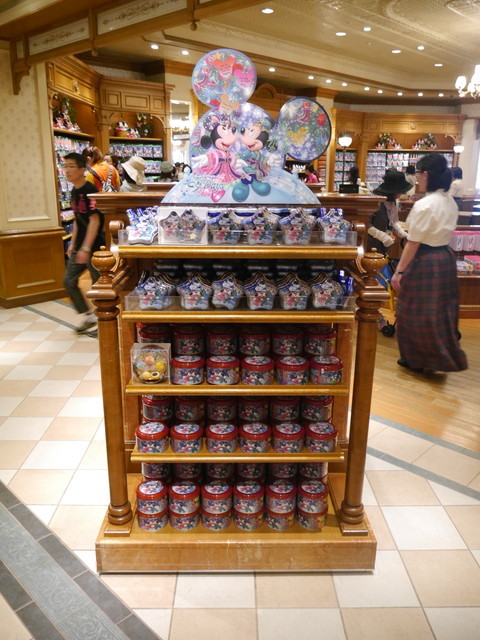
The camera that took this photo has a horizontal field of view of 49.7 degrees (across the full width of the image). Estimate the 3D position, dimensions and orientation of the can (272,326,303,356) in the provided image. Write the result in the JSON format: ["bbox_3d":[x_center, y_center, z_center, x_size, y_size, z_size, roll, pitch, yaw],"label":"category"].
[{"bbox_3d":[0.194,0.082,2.097,0.127,0.075,0.127,0,16,0],"label":"can"}]

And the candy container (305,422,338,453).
[{"bbox_3d":[0.328,0.464,2.069,0.124,0.081,0.124,0,16,-1],"label":"candy container"}]

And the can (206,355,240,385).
[{"bbox_3d":[-0.063,0.190,1.973,0.124,0.073,0.124,0,15,0],"label":"can"}]

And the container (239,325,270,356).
[{"bbox_3d":[0.061,0.080,2.049,0.125,0.075,0.125,0,16,-1],"label":"container"}]

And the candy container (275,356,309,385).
[{"bbox_3d":[0.199,0.197,1.946,0.124,0.073,0.124,0,15,0],"label":"candy container"}]

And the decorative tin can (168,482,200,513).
[{"bbox_3d":[-0.224,0.712,2.092,0.127,0.075,0.127,0,16,0],"label":"decorative tin can"}]

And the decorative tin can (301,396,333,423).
[{"bbox_3d":[0.320,0.355,2.131,0.124,0.073,0.124,0,15,0],"label":"decorative tin can"}]

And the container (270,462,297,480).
[{"bbox_3d":[0.186,0.601,2.175,0.125,0.075,0.125,0,16,-1],"label":"container"}]

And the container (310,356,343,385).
[{"bbox_3d":[0.330,0.190,1.997,0.124,0.081,0.124,0,16,-1],"label":"container"}]

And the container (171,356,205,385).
[{"bbox_3d":[-0.199,0.190,1.973,0.124,0.073,0.124,0,15,0],"label":"container"}]

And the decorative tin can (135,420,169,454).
[{"bbox_3d":[-0.348,0.465,2.059,0.127,0.075,0.127,0,16,0],"label":"decorative tin can"}]

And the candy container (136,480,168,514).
[{"bbox_3d":[-0.345,0.704,2.054,0.124,0.073,0.124,0,15,0],"label":"candy container"}]

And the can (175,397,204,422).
[{"bbox_3d":[-0.207,0.353,2.157,0.124,0.081,0.124,0,16,-1],"label":"can"}]

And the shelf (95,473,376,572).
[{"bbox_3d":[-0.013,0.840,2.213,1.063,0.131,0.500,0,15,0],"label":"shelf"}]

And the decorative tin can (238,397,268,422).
[{"bbox_3d":[0.059,0.346,2.104,0.125,0.075,0.125,0,16,-1],"label":"decorative tin can"}]

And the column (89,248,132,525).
[{"bbox_3d":[-0.471,0.271,1.932,0.101,1.083,0.101,0,15,0],"label":"column"}]

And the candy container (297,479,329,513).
[{"bbox_3d":[0.294,0.708,2.080,0.125,0.075,0.125,0,16,-1],"label":"candy container"}]

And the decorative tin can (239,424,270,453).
[{"bbox_3d":[0.061,0.466,2.059,0.127,0.075,0.127,0,16,0],"label":"decorative tin can"}]

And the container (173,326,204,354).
[{"bbox_3d":[-0.201,0.085,2.078,0.124,0.073,0.124,0,15,0],"label":"container"}]

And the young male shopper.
[{"bbox_3d":[-1.469,-0.692,4.875,0.470,1.670,0.500,15,22,43],"label":"young male shopper"}]

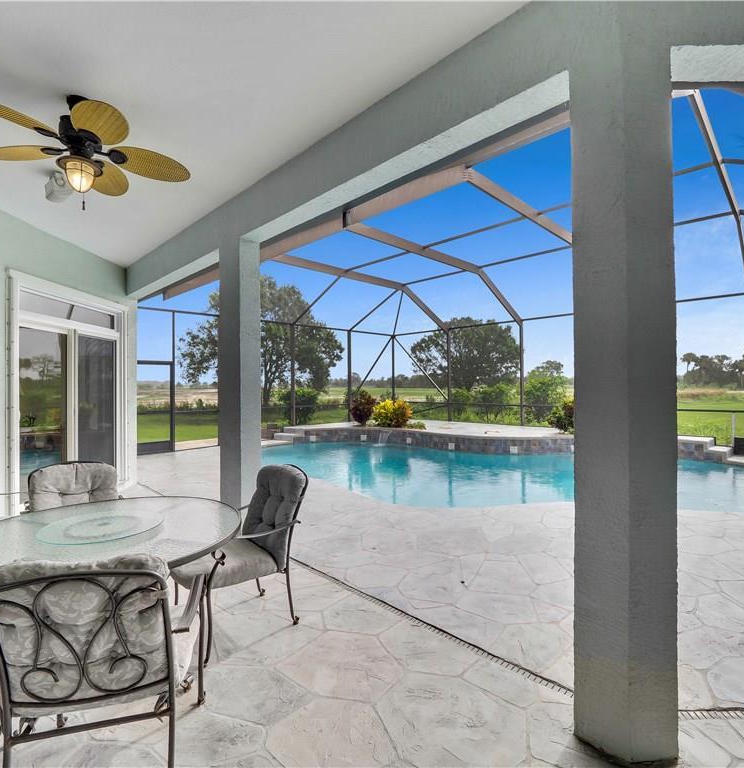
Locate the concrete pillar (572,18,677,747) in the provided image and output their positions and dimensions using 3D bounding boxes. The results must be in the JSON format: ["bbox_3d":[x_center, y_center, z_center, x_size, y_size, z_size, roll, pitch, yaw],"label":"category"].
[{"bbox_3d":[1.071,0.064,1.809,0.340,2.930,0.280,-1,-1,19],"label":"concrete pillar"}]

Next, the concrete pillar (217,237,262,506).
[{"bbox_3d":[-1.267,0.126,3.993,0.430,2.890,0.210,-1,-1,44],"label":"concrete pillar"}]

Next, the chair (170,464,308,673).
[{"bbox_3d":[-0.856,1.065,2.690,0.670,0.980,0.600,0,-1,-41],"label":"chair"}]

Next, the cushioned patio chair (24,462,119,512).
[{"bbox_3d":[-2.080,1.078,2.900,0.600,0.980,0.660,0,-1,-38],"label":"cushioned patio chair"}]

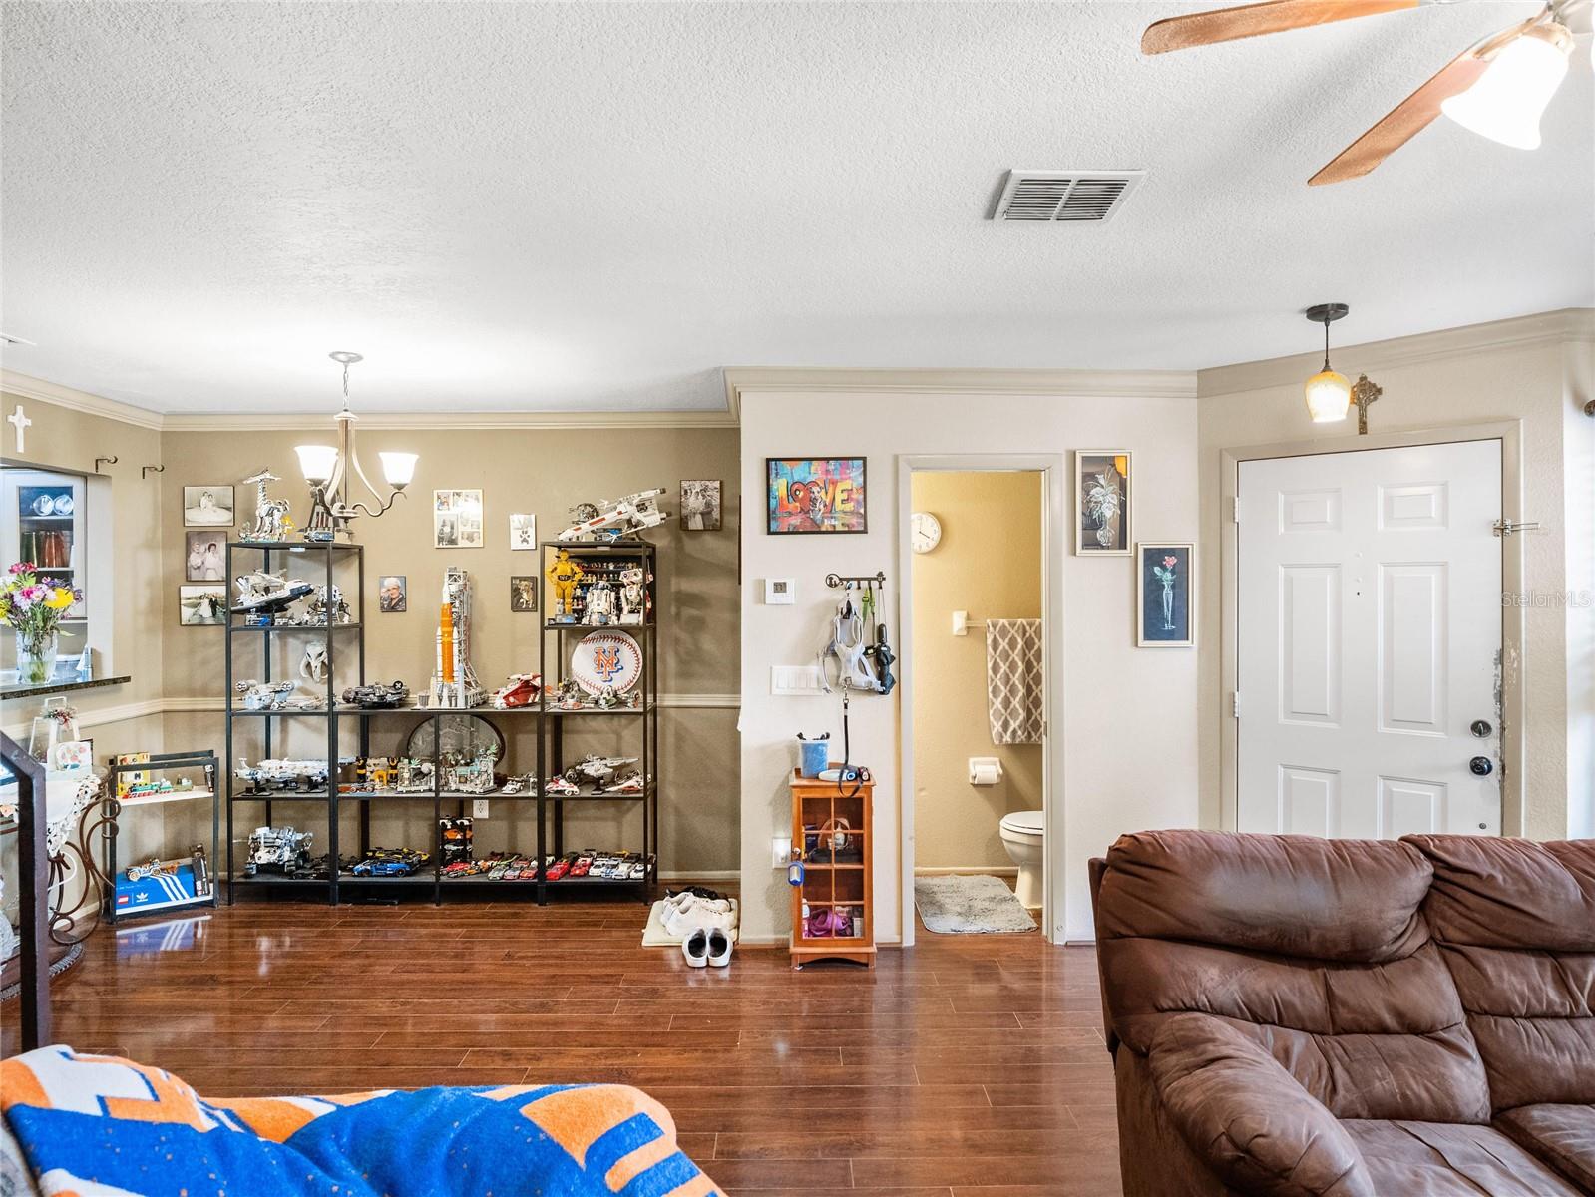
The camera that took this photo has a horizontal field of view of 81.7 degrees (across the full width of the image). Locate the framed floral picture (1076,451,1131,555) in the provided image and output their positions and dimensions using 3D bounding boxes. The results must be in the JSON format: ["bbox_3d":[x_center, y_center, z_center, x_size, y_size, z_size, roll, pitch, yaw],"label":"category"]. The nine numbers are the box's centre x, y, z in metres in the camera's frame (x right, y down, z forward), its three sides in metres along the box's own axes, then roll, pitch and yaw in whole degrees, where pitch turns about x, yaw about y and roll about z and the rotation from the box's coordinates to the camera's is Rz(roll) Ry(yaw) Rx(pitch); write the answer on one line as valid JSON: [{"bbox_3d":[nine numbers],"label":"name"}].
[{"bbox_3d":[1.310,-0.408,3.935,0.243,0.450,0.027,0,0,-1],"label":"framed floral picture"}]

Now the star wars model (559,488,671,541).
[{"bbox_3d":[-0.905,-0.415,4.570,0.540,0.235,0.400,-10,1,-3],"label":"star wars model"}]

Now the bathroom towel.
[{"bbox_3d":[1.170,0.438,4.840,0.360,0.655,0.070,0,0,0],"label":"bathroom towel"}]

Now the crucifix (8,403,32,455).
[{"bbox_3d":[-3.350,-0.729,3.975,0.020,0.205,0.115,0,0,2],"label":"crucifix"}]

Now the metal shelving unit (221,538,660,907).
[{"bbox_3d":[-1.738,0.609,4.632,2.020,1.750,0.360,0,1,0],"label":"metal shelving unit"}]

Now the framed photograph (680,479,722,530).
[{"bbox_3d":[-0.502,-0.486,4.815,0.208,0.260,0.025,0,0,0],"label":"framed photograph"}]

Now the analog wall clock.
[{"bbox_3d":[0.646,-0.345,4.840,0.222,0.222,0.040,0,1,-1],"label":"analog wall clock"}]

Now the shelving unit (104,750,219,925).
[{"bbox_3d":[-3.038,1.129,4.431,0.418,0.721,0.255,-1,1,-36],"label":"shelving unit"}]

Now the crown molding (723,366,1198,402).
[{"bbox_3d":[0.700,-0.915,3.920,2.010,0.100,0.075,0,1,-1],"label":"crown molding"}]

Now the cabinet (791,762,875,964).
[{"bbox_3d":[0.144,1.094,3.825,0.348,0.780,0.240,0,0,0],"label":"cabinet"}]

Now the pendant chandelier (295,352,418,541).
[{"bbox_3d":[-1.715,-0.610,3.600,0.490,0.670,0.510,0,1,0],"label":"pendant chandelier"}]

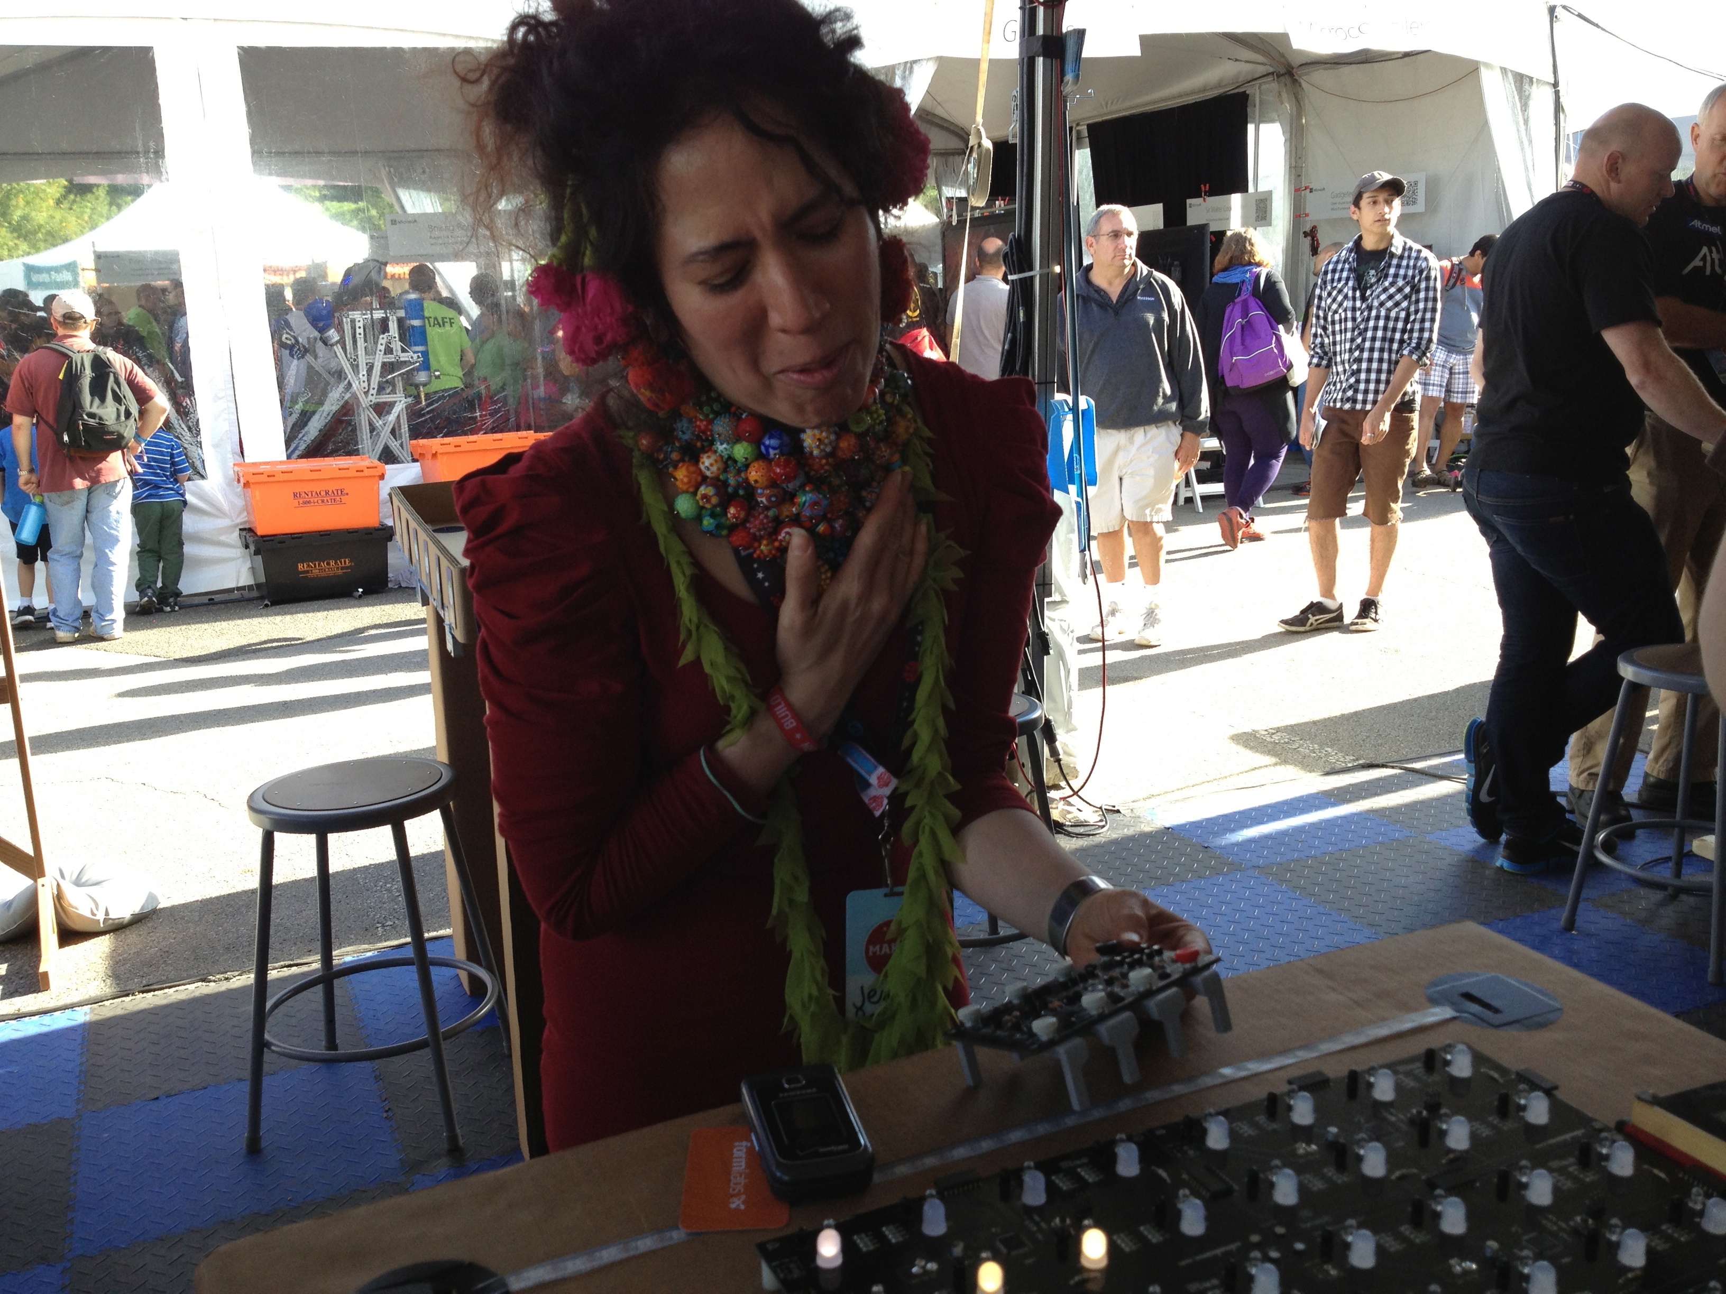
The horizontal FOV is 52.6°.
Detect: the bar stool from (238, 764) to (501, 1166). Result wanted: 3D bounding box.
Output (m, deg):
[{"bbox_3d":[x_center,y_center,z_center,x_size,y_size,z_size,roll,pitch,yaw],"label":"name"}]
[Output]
[{"bbox_3d":[-0.889,0.541,3.160,0.420,0.610,0.420,-1,13,5],"label":"bar stool"}]

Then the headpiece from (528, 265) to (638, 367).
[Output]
[{"bbox_3d":[-0.156,-0.186,0.980,0.062,0.062,0.050,-2,0,30],"label":"headpiece"}]

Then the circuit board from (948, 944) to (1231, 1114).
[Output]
[{"bbox_3d":[0.120,0.200,0.934,0.133,0.048,0.102,-19,4,-31],"label":"circuit board"}]

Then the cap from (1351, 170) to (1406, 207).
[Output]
[{"bbox_3d":[1.957,-1.742,6.640,0.175,0.135,0.255,-7,9,-18],"label":"cap"}]

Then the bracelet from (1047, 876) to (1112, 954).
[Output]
[{"bbox_3d":[0.132,0.163,1.050,0.020,0.058,0.056,27,-2,40],"label":"bracelet"}]

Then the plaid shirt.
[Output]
[{"bbox_3d":[1.976,-1.258,6.740,0.490,0.680,0.280,5,15,28],"label":"plaid shirt"}]

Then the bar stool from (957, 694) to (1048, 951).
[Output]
[{"bbox_3d":[0.200,0.406,3.550,0.420,0.610,0.420,-9,15,-26],"label":"bar stool"}]

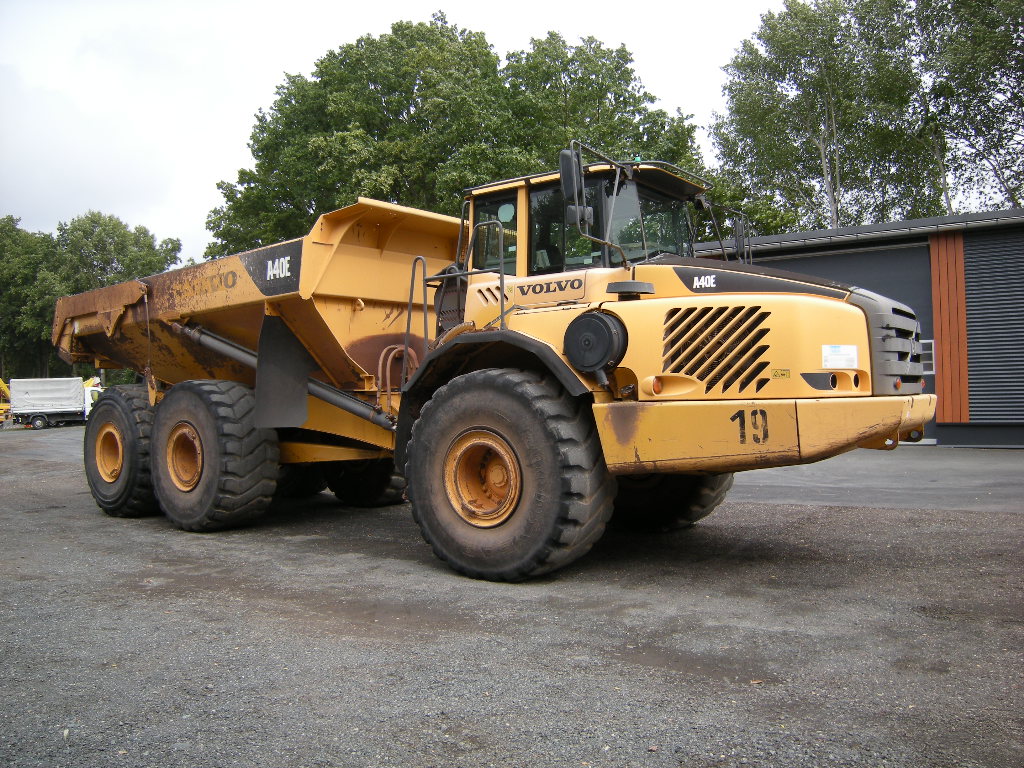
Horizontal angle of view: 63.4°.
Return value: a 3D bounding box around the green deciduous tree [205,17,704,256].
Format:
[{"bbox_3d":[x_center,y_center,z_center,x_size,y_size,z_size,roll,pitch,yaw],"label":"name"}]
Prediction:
[{"bbox_3d":[-2.077,-6.090,31.888,19.000,16.219,14.000,-1,-1,0],"label":"green deciduous tree"}]

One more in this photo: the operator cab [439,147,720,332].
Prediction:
[{"bbox_3d":[0.752,-1.237,8.187,2.100,1.560,1.720,-2,-1,35],"label":"operator cab"}]

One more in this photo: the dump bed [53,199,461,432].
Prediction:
[{"bbox_3d":[-3.139,-0.768,11.413,6.700,2.050,3.360,-2,-1,40],"label":"dump bed"}]

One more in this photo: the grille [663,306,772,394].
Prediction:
[{"bbox_3d":[1.533,-0.258,6.224,0.880,0.680,0.070,-2,-1,35],"label":"grille"}]

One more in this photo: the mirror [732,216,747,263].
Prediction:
[{"bbox_3d":[2.495,-1.585,9.085,0.100,0.480,0.240,-1,-1,10],"label":"mirror"}]

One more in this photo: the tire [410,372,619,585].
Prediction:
[{"bbox_3d":[-0.033,0.748,7.175,1.844,1.790,0.760,-2,-1,35],"label":"tire"}]

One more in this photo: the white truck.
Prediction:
[{"bbox_3d":[-24.915,0.985,47.239,6.000,2.880,2.150,-1,-1,-25],"label":"white truck"}]

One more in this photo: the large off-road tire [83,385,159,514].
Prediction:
[{"bbox_3d":[-5.136,0.897,11.371,1.844,1.790,0.760,-2,-1,40],"label":"large off-road tire"}]

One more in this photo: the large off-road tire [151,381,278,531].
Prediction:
[{"bbox_3d":[-3.651,0.853,10.124,1.844,1.790,0.760,-2,-1,40],"label":"large off-road tire"}]

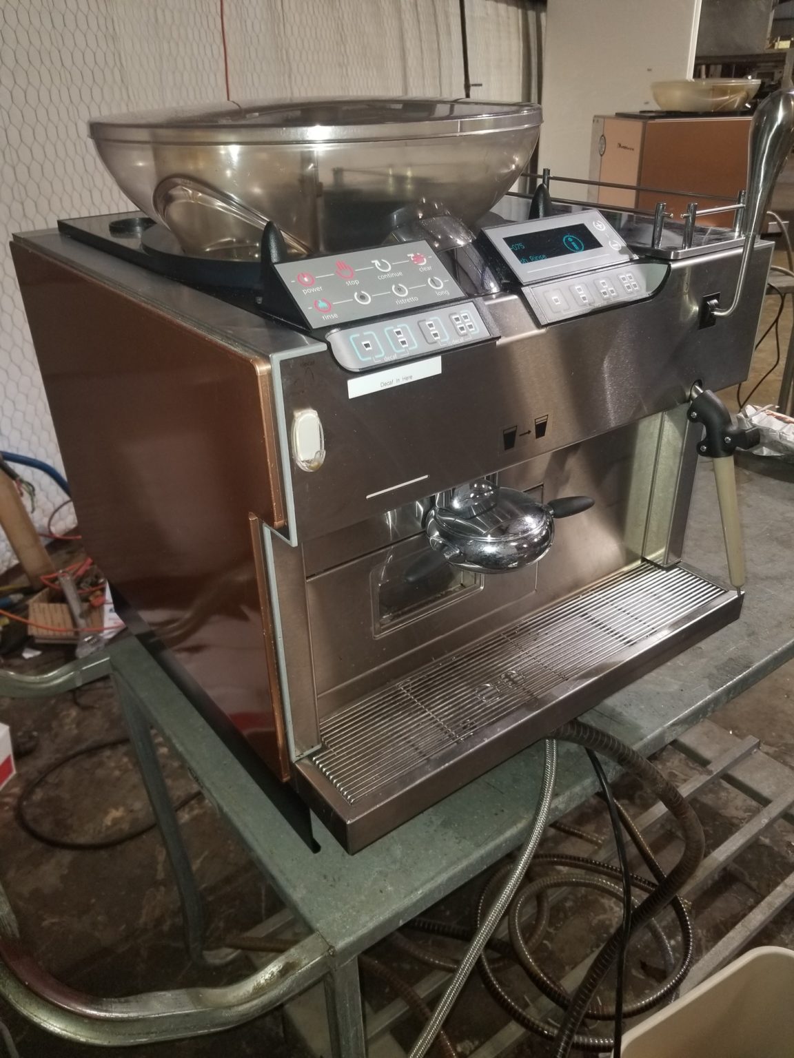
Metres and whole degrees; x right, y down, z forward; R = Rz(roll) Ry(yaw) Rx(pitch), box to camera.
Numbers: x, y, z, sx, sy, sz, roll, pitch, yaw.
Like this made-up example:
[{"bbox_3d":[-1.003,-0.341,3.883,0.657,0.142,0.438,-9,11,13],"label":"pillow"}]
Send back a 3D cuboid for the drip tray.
[{"bbox_3d":[0.138,0.141,0.780,0.512,0.037,0.110,-21,34,-30],"label":"drip tray"}]

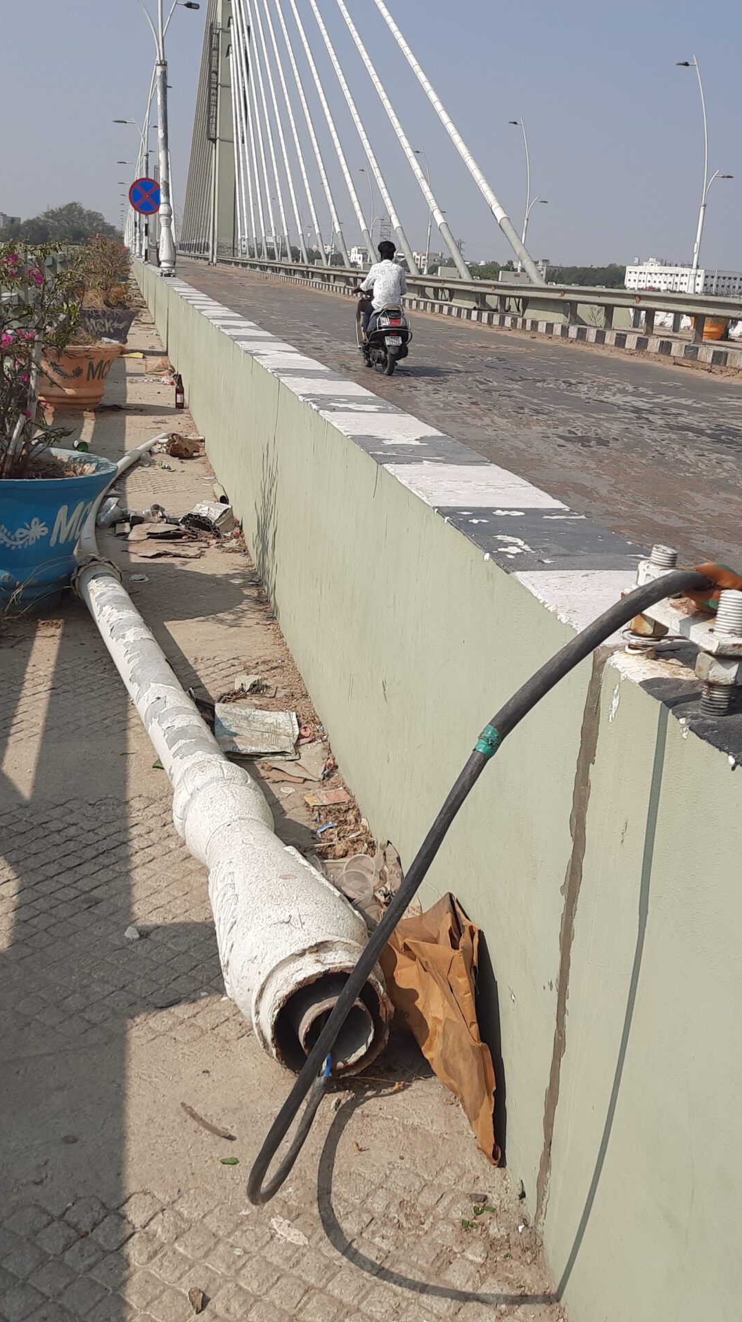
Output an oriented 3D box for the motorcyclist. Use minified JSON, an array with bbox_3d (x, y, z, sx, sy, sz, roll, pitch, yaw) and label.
[{"bbox_3d":[0.166,-4.705,15.620,0.580,1.270,0.750,0,19,-12],"label":"motorcyclist"}]

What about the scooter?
[{"bbox_3d":[0.134,-4.343,15.825,0.680,1.130,1.800,0,19,-12],"label":"scooter"}]

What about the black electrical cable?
[{"bbox_3d":[0.088,0.319,1.699,0.489,1.037,0.587,0,19,-12],"label":"black electrical cable"}]

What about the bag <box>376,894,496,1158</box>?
[{"bbox_3d":[0.113,0.575,2.087,0.147,0.352,0.391,0,19,-12],"label":"bag"}]

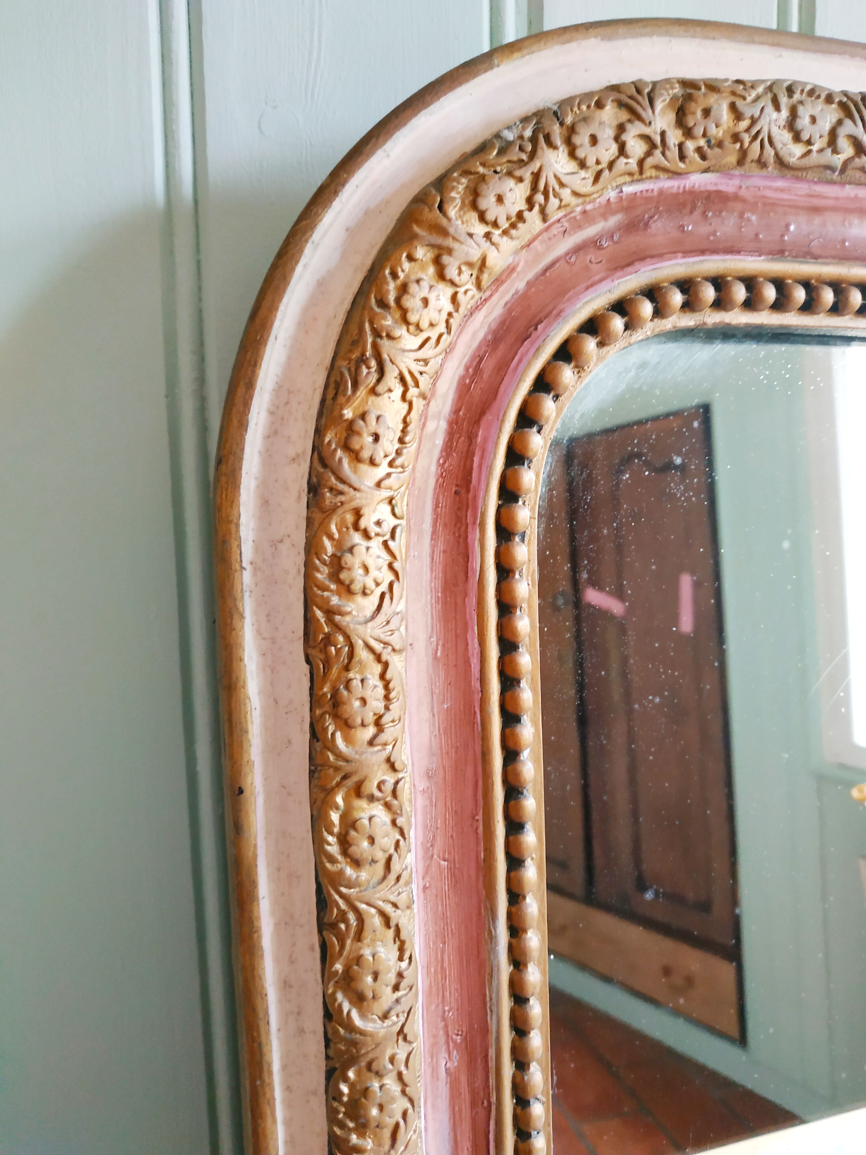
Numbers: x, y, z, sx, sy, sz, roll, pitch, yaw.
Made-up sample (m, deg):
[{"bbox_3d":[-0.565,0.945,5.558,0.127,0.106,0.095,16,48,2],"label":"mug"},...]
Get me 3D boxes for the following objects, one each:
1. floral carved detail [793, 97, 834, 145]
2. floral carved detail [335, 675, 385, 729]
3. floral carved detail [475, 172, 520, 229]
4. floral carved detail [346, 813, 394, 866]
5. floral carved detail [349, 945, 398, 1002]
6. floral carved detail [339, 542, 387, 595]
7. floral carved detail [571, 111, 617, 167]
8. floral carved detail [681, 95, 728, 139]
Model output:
[{"bbox_3d":[0.153,-0.183,0.322,0.019,0.019,0.005,-2,3,-12],"label":"floral carved detail"},{"bbox_3d":[-0.027,0.046,0.295,0.018,0.020,0.005,-2,3,-12],"label":"floral carved detail"},{"bbox_3d":[0.024,-0.140,0.297,0.018,0.019,0.005,-2,3,-12],"label":"floral carved detail"},{"bbox_3d":[-0.023,0.098,0.299,0.018,0.020,0.005,-2,3,-12],"label":"floral carved detail"},{"bbox_3d":[-0.022,0.149,0.302,0.019,0.021,0.005,-2,3,-12],"label":"floral carved detail"},{"bbox_3d":[-0.025,-0.003,0.293,0.018,0.019,0.005,-2,3,-12],"label":"floral carved detail"},{"bbox_3d":[0.061,-0.166,0.303,0.019,0.020,0.005,-2,3,-12],"label":"floral carved detail"},{"bbox_3d":[0.106,-0.179,0.312,0.020,0.018,0.005,-2,3,-12],"label":"floral carved detail"}]

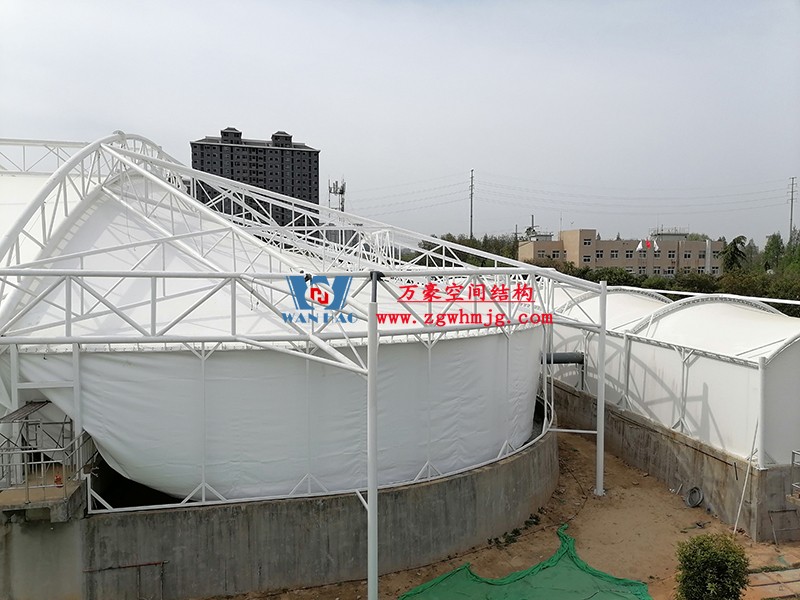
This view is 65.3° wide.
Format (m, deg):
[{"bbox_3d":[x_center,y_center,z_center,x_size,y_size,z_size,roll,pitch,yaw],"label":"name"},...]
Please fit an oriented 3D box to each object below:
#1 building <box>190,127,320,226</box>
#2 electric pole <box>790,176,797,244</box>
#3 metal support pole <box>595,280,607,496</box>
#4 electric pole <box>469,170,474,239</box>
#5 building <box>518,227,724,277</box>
[{"bbox_3d":[-60.171,-38.947,260.714,51.000,62.600,16.000,-1,3,-21],"label":"building"},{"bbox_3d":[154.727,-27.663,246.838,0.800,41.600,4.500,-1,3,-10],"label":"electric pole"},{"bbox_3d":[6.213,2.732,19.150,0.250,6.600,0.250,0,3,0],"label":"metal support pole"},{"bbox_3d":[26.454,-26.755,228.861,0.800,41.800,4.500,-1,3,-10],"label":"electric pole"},{"bbox_3d":[50.284,-8.139,140.637,43.800,14.300,16.100,-1,3,-15],"label":"building"}]

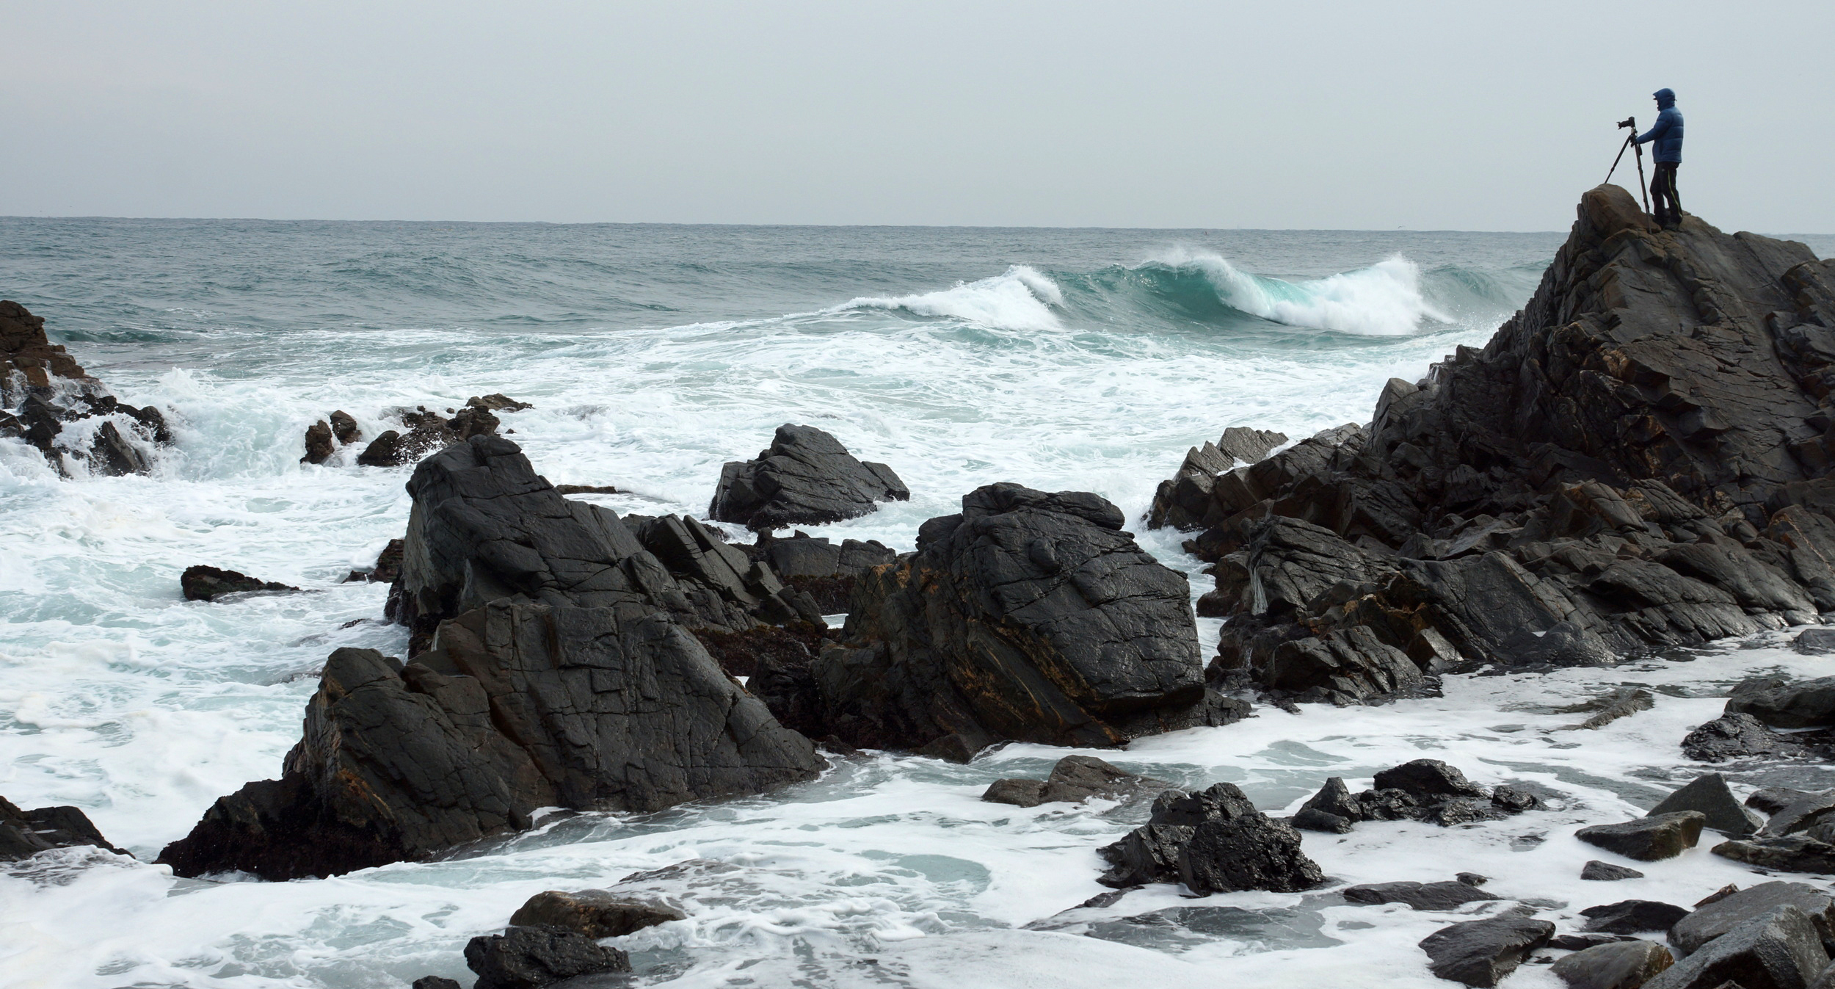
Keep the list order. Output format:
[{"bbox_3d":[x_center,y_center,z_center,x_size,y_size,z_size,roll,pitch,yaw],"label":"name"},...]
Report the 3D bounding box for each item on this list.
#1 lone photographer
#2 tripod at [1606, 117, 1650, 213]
[{"bbox_3d":[9.182,-4.143,32.800,0.580,1.750,0.540,4,7,27],"label":"lone photographer"},{"bbox_3d":[8.797,-3.953,32.800,0.580,1.420,0.620,3,6,20],"label":"tripod"}]

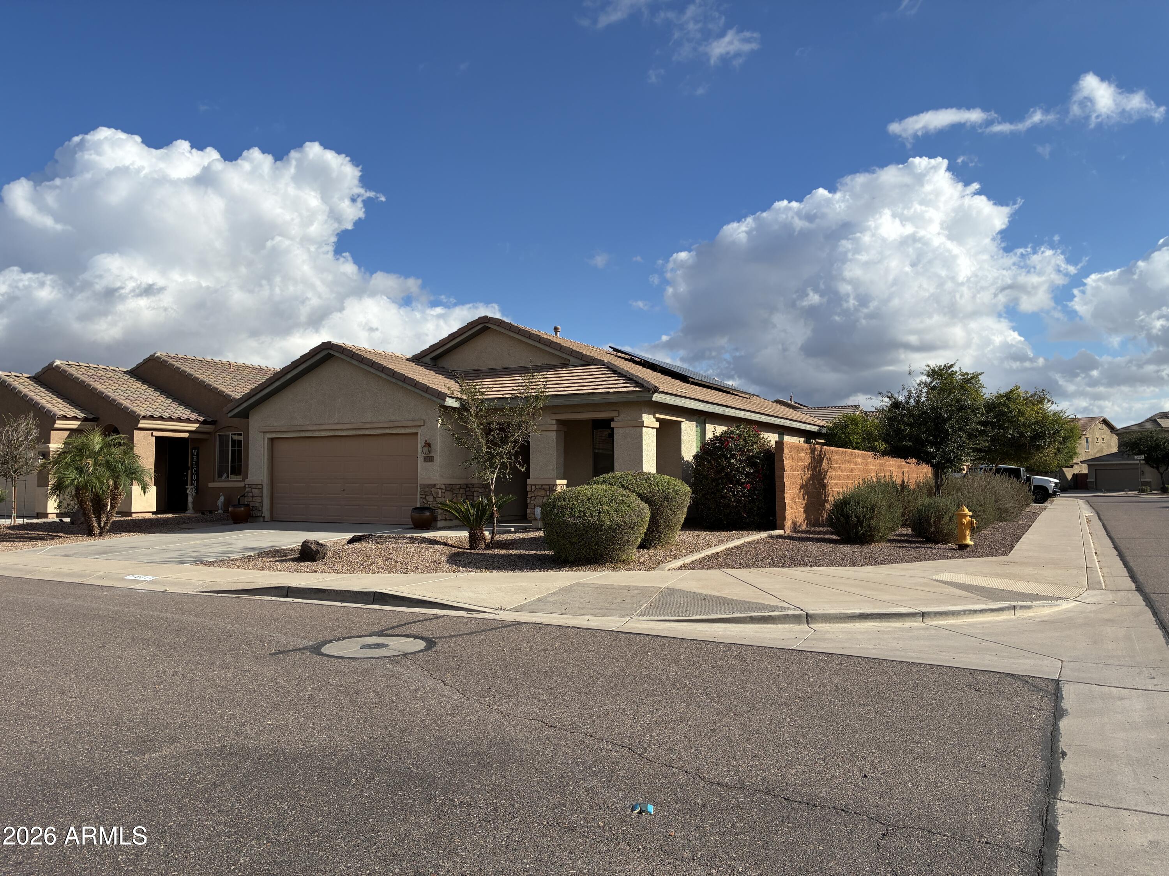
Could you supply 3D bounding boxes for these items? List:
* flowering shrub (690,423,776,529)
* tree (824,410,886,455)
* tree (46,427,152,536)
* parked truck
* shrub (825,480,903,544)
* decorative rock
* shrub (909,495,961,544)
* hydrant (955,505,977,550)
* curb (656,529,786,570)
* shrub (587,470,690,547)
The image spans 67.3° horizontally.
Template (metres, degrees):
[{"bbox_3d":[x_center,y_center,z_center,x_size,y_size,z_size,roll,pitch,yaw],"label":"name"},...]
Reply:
[{"bbox_3d":[3.537,0.887,20.800,1.950,2.450,1.850,-2,-3,29],"label":"flowering shrub"},{"bbox_3d":[9.686,0.821,31.293,2.500,3.500,2.500,-2,-3,29],"label":"tree"},{"bbox_3d":[-11.510,1.038,20.800,2.150,2.500,2.150,-2,-3,29],"label":"tree"},{"bbox_3d":[22.334,2.528,47.367,5.850,1.940,2.050,-2,-3,29],"label":"parked truck"},{"bbox_3d":[5.802,1.514,18.200,1.500,1.320,1.450,-2,-3,29],"label":"shrub"},{"bbox_3d":[-4.649,1.932,15.100,0.480,0.380,0.430,-2,-3,29],"label":"decorative rock"},{"bbox_3d":[7.368,1.694,18.400,1.150,1.020,1.100,-2,-3,29],"label":"shrub"},{"bbox_3d":[7.170,1.673,16.500,0.400,0.850,0.400,-2,-3,29],"label":"hydrant"},{"bbox_3d":[2.640,2.004,15.862,0.180,0.150,5.800,-2,-1,29],"label":"curb"},{"bbox_3d":[0.976,1.314,16.253,1.980,1.410,1.900,0,-3,0],"label":"shrub"}]

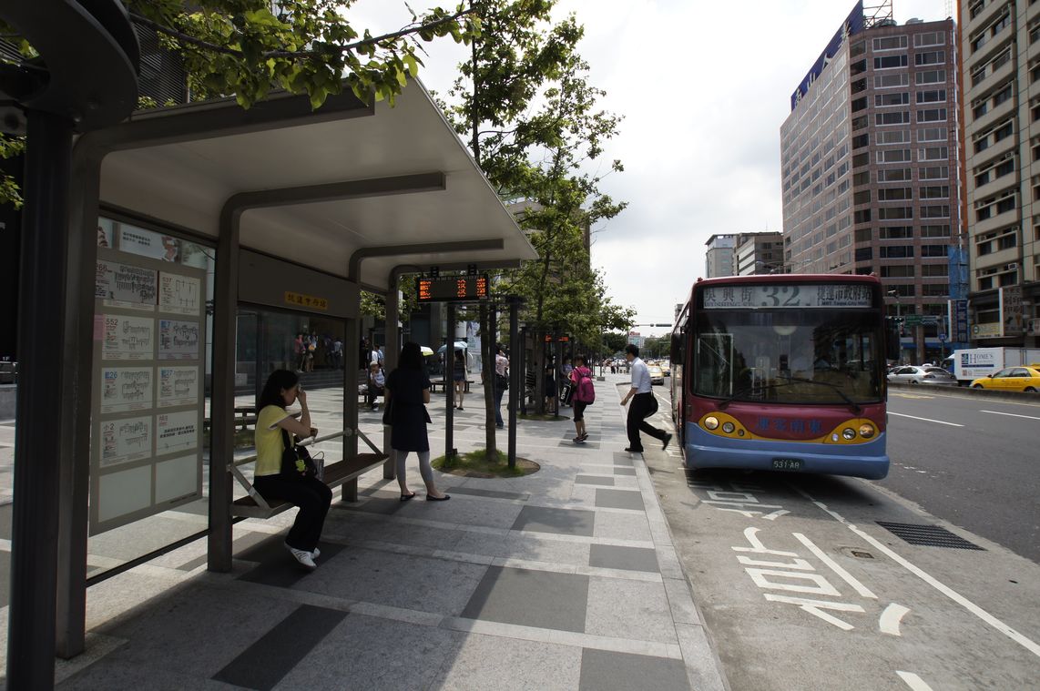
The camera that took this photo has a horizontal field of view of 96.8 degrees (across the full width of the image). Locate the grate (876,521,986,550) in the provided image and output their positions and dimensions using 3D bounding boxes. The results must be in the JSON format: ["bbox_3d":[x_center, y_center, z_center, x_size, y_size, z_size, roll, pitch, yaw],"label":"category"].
[{"bbox_3d":[3.804,1.795,4.320,0.555,0.050,0.613,0,-2,11],"label":"grate"}]

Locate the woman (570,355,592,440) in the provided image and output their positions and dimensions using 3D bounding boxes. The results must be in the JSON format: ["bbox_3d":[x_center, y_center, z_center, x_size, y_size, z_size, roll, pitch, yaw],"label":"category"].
[{"bbox_3d":[1.121,0.962,8.480,0.430,1.566,0.430,-1,-2,26],"label":"woman"}]

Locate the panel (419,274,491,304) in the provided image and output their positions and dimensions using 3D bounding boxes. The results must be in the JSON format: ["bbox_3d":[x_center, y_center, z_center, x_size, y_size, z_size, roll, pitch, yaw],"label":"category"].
[{"bbox_3d":[-0.800,-0.683,5.650,0.896,0.315,0.140,0,-2,11],"label":"panel"}]

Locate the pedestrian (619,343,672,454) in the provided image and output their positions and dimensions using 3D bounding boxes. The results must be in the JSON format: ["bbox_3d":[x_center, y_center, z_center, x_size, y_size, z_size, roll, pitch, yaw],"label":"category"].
[{"bbox_3d":[2.027,0.846,7.493,0.815,1.725,0.500,0,-2,11],"label":"pedestrian"}]

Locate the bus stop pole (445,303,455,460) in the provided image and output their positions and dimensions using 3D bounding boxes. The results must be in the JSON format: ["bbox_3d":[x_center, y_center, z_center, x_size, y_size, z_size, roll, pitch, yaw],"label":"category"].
[{"bbox_3d":[-0.994,0.521,6.567,0.110,2.320,0.110,0,-2,11],"label":"bus stop pole"}]

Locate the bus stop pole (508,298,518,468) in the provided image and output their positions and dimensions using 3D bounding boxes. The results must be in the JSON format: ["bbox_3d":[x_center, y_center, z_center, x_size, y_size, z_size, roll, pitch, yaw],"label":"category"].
[{"bbox_3d":[-0.099,0.517,6.475,0.108,2.320,0.108,0,-2,11],"label":"bus stop pole"}]

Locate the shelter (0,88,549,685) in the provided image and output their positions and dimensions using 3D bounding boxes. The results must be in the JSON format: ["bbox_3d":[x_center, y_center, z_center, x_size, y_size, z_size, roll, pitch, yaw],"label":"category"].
[{"bbox_3d":[-1.054,0.240,3.896,1.965,2.697,3.625,0,-2,11],"label":"shelter"}]

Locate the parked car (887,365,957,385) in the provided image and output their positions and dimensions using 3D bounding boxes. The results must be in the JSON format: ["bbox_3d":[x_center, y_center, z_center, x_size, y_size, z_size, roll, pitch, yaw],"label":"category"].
[{"bbox_3d":[24.046,1.929,27.973,1.760,1.450,4.500,0,-2,11],"label":"parked car"}]

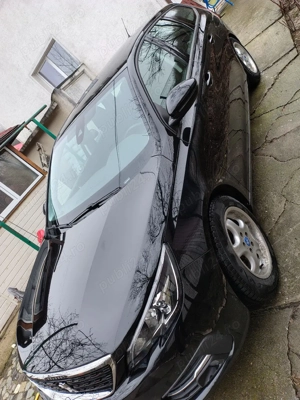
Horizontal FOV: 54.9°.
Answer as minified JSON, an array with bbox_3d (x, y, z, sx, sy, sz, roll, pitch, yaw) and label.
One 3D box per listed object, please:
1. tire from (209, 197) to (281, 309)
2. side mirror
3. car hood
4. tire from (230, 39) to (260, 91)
[{"bbox_3d":[0.514,0.280,1.733,0.210,0.632,0.632,-35,28,37],"label":"tire"},{"bbox_3d":[0.186,-0.614,1.760,0.230,0.150,0.170,-32,30,41],"label":"side mirror"},{"bbox_3d":[-0.437,0.453,1.873,1.480,0.300,1.100,-32,30,41],"label":"car hood"},{"bbox_3d":[1.064,-1.627,3.454,0.210,0.632,0.632,-32,30,41],"label":"tire"}]

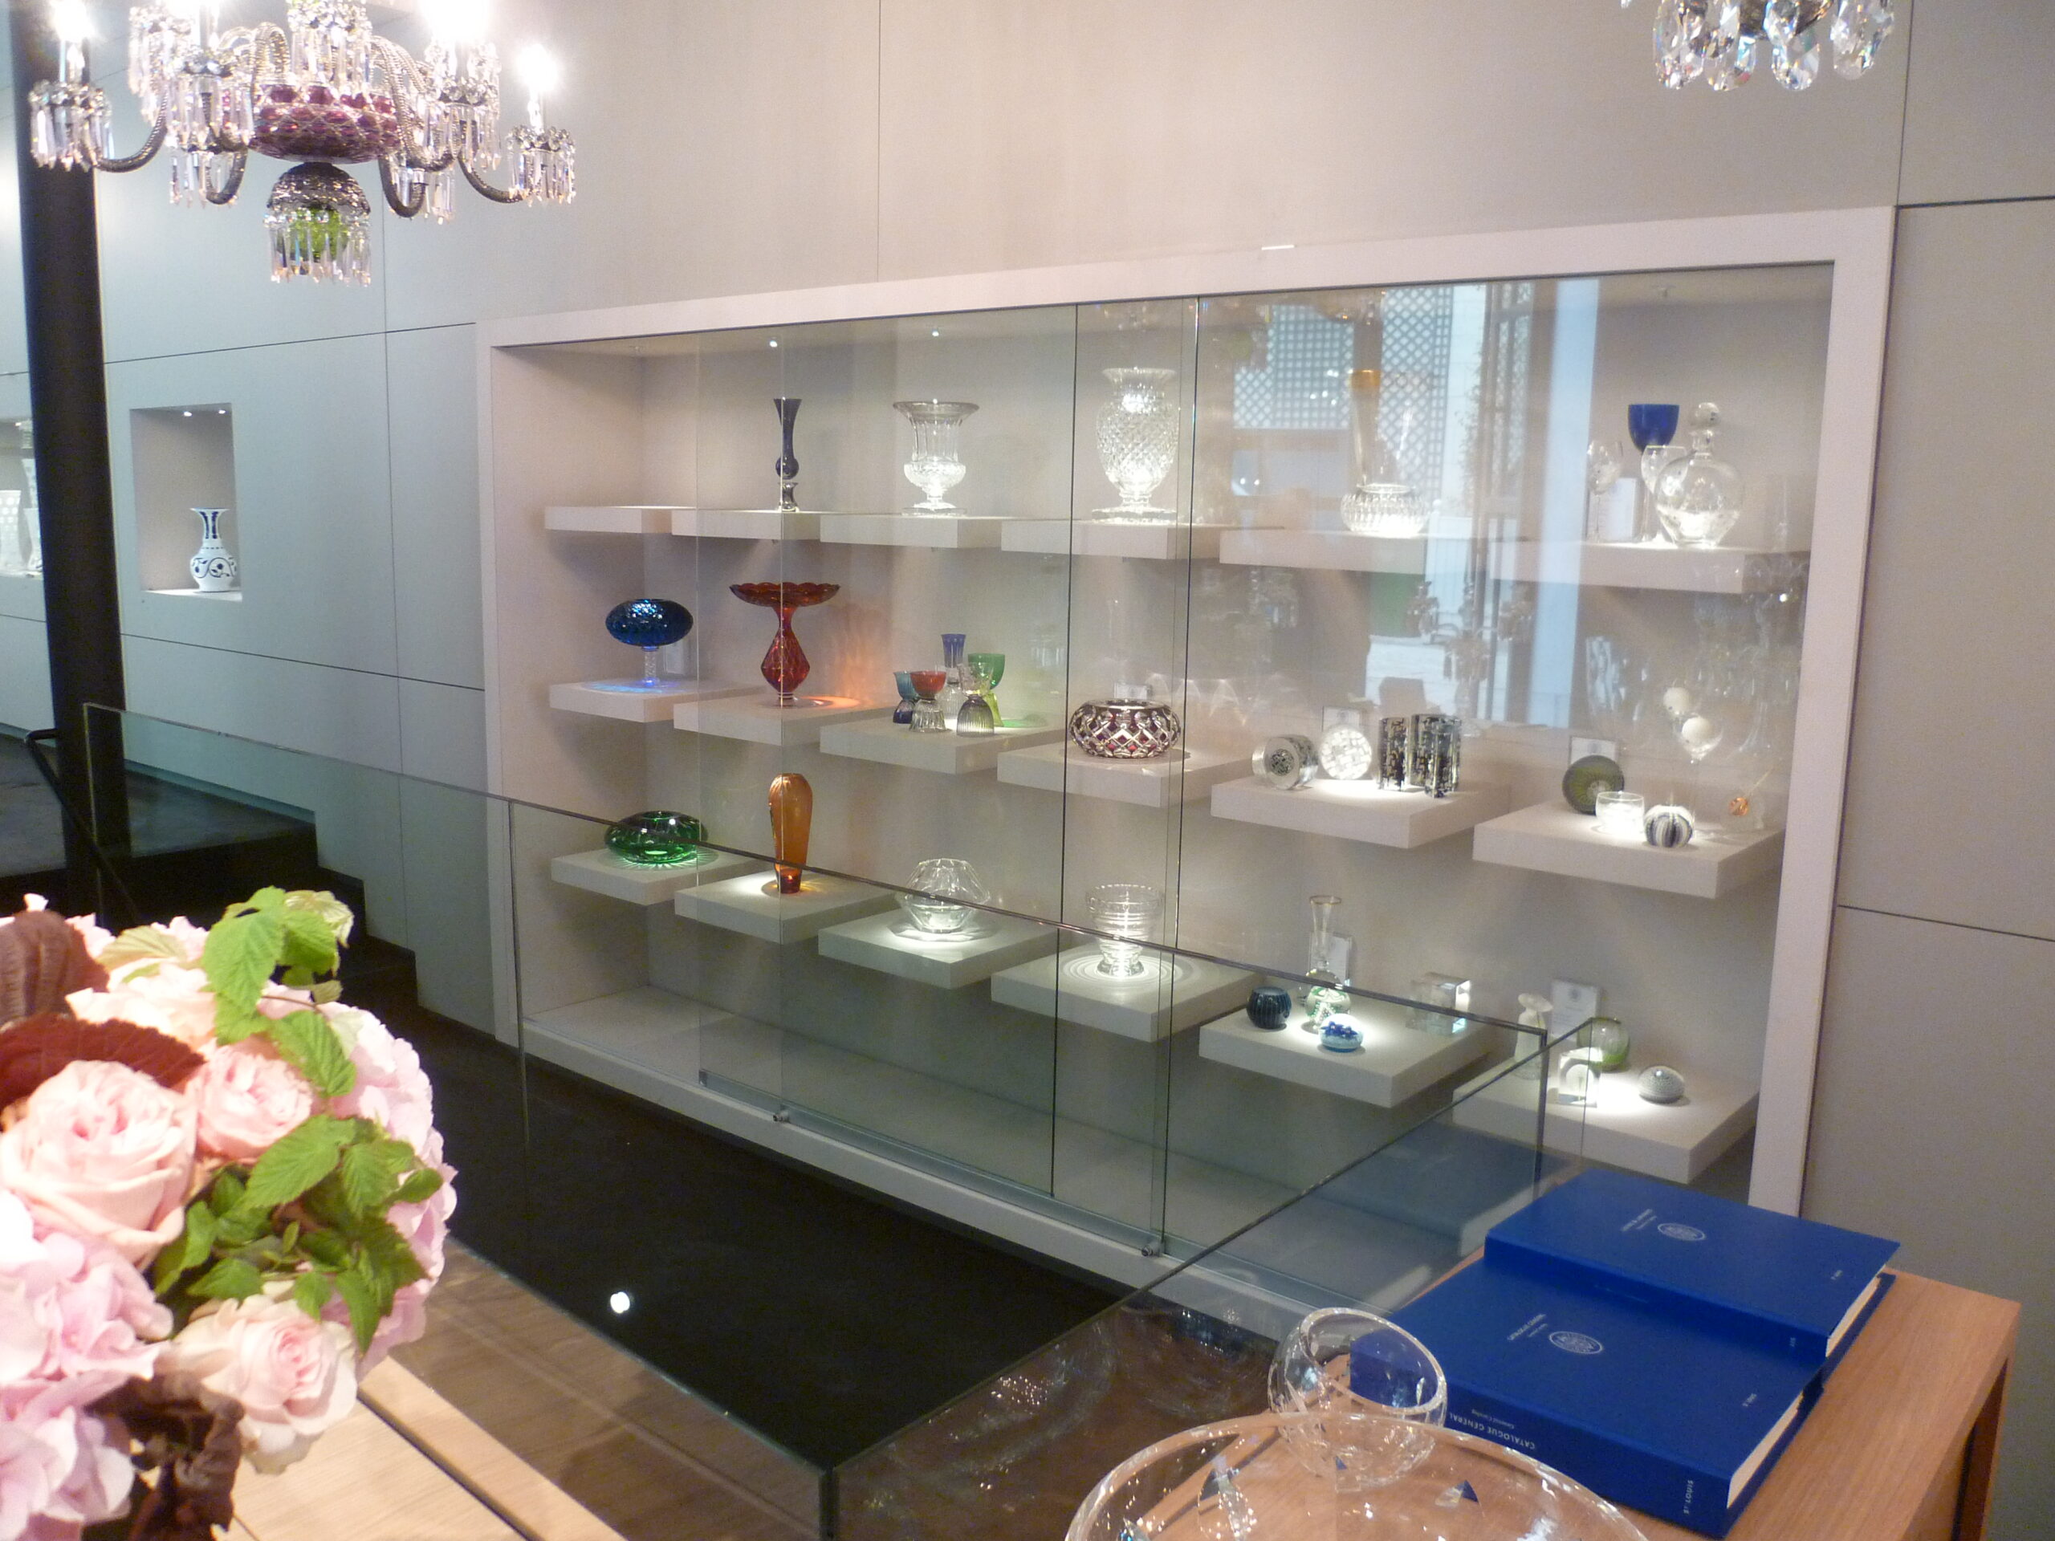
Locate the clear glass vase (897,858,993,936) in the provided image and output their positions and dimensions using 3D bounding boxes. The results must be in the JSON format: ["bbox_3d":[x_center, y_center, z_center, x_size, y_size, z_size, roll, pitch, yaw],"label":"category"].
[{"bbox_3d":[-0.193,0.292,3.849,0.223,0.155,0.223,9,12,38],"label":"clear glass vase"}]

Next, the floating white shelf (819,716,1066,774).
[{"bbox_3d":[-0.175,-0.072,3.943,0.415,0.059,0.457,9,12,38],"label":"floating white shelf"}]

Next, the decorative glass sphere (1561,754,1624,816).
[{"bbox_3d":[1.025,0.023,2.992,0.112,0.107,0.048,9,12,38],"label":"decorative glass sphere"}]

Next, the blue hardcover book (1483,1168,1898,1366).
[{"bbox_3d":[0.654,0.472,1.626,0.305,0.048,0.272,9,12,38],"label":"blue hardcover book"}]

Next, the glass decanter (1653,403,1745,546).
[{"bbox_3d":[1.138,-0.497,2.807,0.151,0.236,0.151,9,12,38],"label":"glass decanter"}]

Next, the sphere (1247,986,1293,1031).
[{"bbox_3d":[0.467,0.460,3.202,0.086,0.069,0.086,1,9,0],"label":"sphere"}]

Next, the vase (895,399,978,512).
[{"bbox_3d":[-0.213,-0.714,3.837,0.195,0.264,0.195,1,9,0],"label":"vase"}]

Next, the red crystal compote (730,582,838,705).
[{"bbox_3d":[-0.618,-0.322,4.238,0.275,0.301,0.275,1,9,0],"label":"red crystal compote"}]

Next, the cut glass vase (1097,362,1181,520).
[{"bbox_3d":[0.225,-0.656,3.370,0.169,0.303,0.169,1,9,0],"label":"cut glass vase"}]

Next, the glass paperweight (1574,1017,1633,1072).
[{"bbox_3d":[1.061,0.503,3.057,0.102,0.102,0.102,9,12,38],"label":"glass paperweight"}]

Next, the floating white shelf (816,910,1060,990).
[{"bbox_3d":[-0.187,0.410,4.023,0.415,0.059,0.457,9,12,38],"label":"floating white shelf"}]

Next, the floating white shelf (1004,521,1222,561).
[{"bbox_3d":[0.236,-0.468,3.393,0.400,0.058,0.408,9,12,38],"label":"floating white shelf"}]

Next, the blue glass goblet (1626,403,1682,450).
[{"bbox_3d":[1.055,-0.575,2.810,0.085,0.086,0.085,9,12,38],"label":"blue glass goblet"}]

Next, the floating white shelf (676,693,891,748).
[{"bbox_3d":[-0.583,-0.130,4.110,0.400,0.058,0.408,9,12,38],"label":"floating white shelf"}]

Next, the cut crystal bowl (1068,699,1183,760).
[{"bbox_3d":[0.206,-0.087,3.479,0.231,0.103,0.231,1,9,0],"label":"cut crystal bowl"}]

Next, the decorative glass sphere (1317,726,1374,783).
[{"bbox_3d":[0.631,-0.033,3.278,0.106,0.106,0.106,1,9,0],"label":"decorative glass sphere"}]

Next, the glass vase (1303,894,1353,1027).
[{"bbox_3d":[0.585,0.371,3.197,0.089,0.252,0.089,1,9,0],"label":"glass vase"}]

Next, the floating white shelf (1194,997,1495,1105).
[{"bbox_3d":[0.627,0.535,3.295,0.409,0.059,0.402,9,12,38],"label":"floating white shelf"}]

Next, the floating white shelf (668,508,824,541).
[{"bbox_3d":[-0.572,-0.595,4.033,0.400,0.058,0.408,9,12,38],"label":"floating white shelf"}]

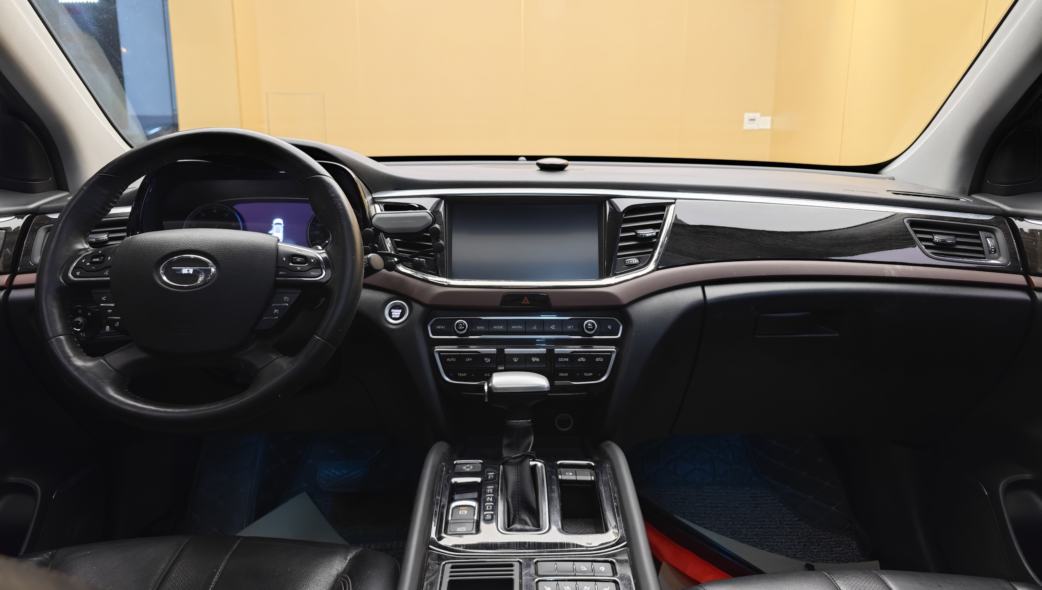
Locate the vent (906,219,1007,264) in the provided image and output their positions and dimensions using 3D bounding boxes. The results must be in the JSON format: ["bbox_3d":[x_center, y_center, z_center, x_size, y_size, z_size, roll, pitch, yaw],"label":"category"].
[{"bbox_3d":[0.625,-0.077,0.990,0.135,0.064,0.040,2,3,10],"label":"vent"}]

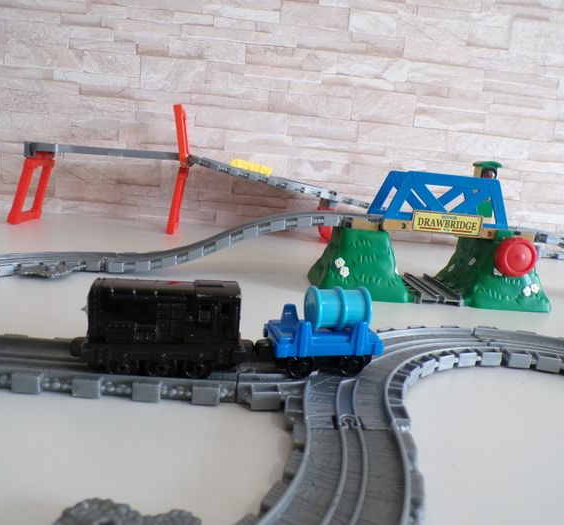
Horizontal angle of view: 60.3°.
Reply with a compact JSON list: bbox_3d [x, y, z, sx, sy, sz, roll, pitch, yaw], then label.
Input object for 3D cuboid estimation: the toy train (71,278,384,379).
[{"bbox_3d":[-0.024,0.026,0.209,0.132,0.037,0.029,4,11,-3],"label":"toy train"}]

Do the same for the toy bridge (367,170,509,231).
[{"bbox_3d":[0.130,-0.051,0.397,0.101,0.040,0.042,4,11,-6],"label":"toy bridge"}]

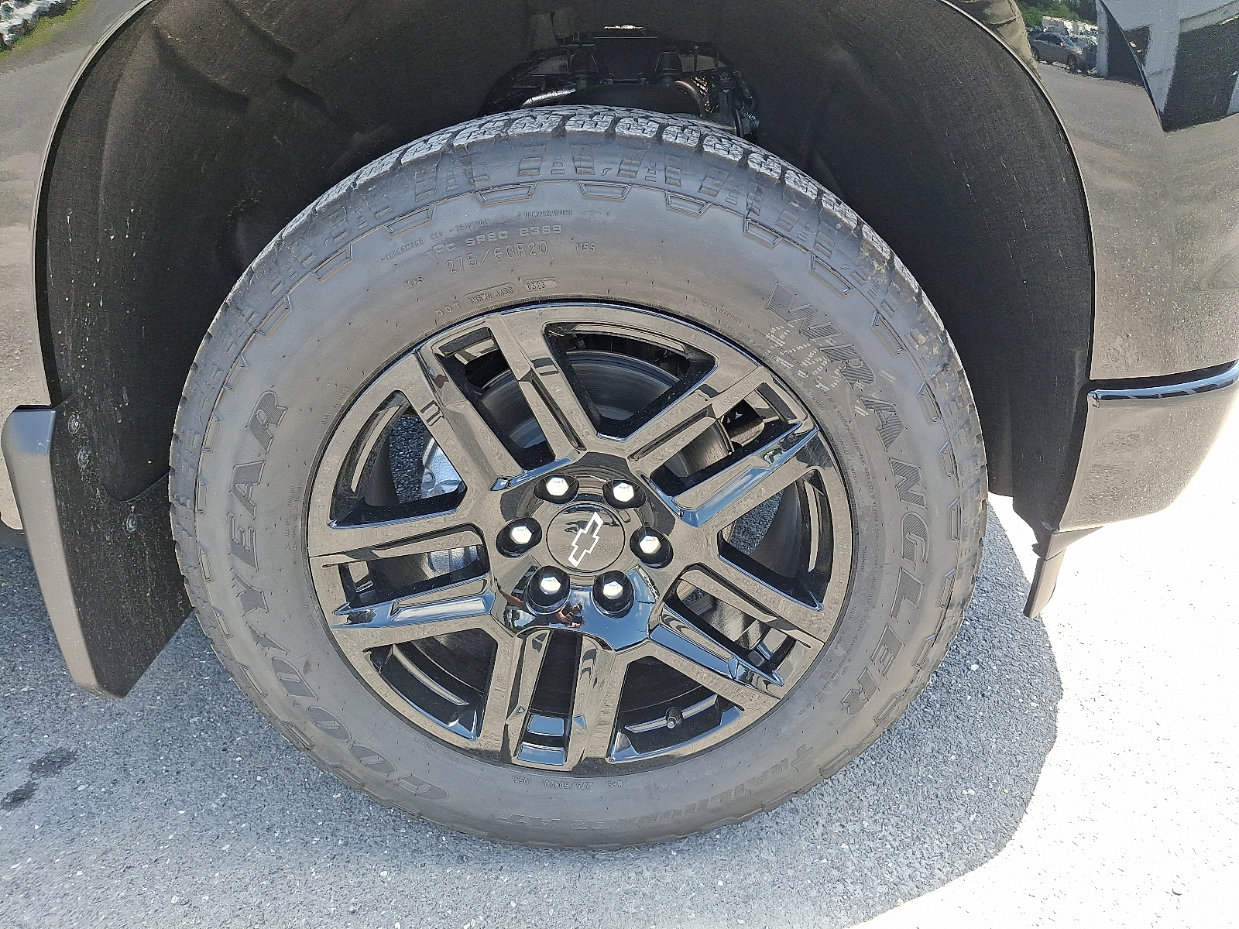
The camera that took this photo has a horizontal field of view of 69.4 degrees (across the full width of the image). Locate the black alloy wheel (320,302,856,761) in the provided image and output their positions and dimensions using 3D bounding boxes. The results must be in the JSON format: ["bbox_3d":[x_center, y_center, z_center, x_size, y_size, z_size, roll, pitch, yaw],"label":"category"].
[{"bbox_3d":[-0.041,0.059,1.004,0.546,0.546,0.220,0,24,-1],"label":"black alloy wheel"}]

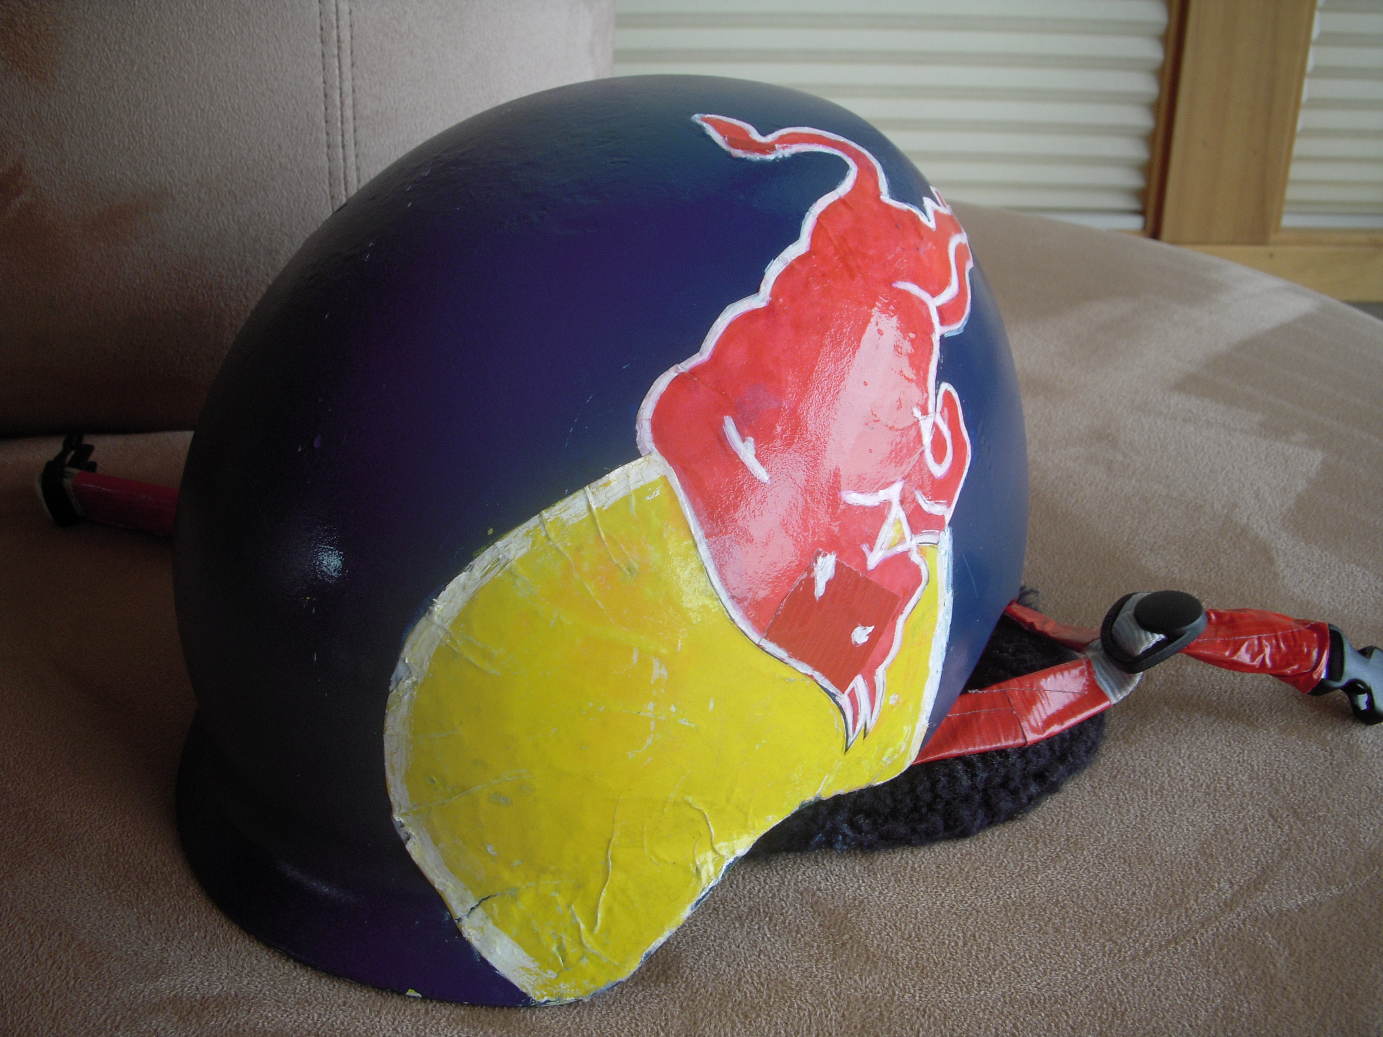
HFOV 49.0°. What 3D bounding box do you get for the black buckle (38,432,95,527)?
[{"bbox_3d":[-0.279,-0.018,0.680,0.010,0.029,0.038,-2,27,1],"label":"black buckle"}]

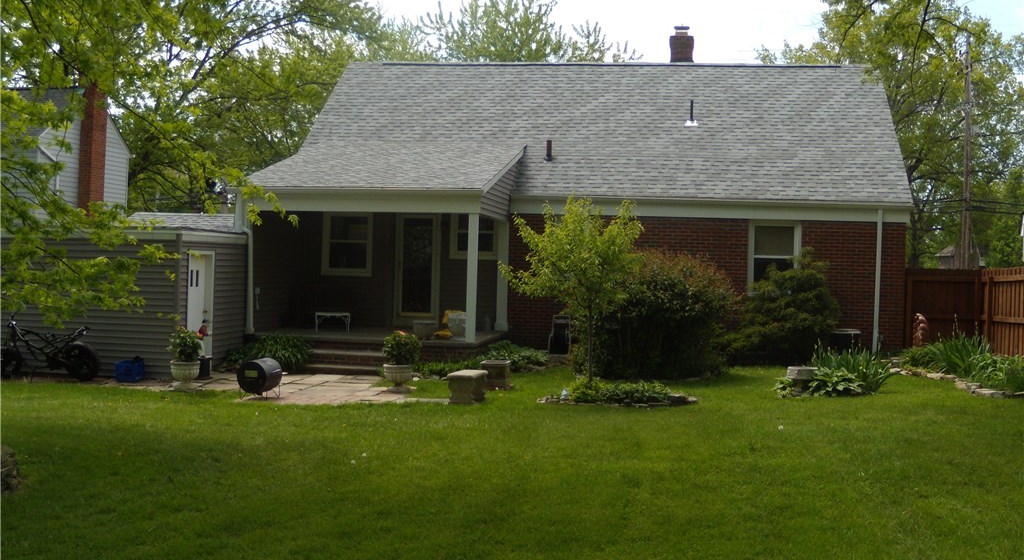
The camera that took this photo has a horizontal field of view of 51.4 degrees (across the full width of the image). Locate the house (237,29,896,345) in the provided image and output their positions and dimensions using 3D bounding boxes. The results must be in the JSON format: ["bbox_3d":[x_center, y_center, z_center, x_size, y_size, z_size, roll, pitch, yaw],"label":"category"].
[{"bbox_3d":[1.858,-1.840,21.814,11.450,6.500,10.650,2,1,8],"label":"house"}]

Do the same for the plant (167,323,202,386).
[{"bbox_3d":[-4.611,1.086,15.007,0.490,0.919,0.490,2,1,8],"label":"plant"}]

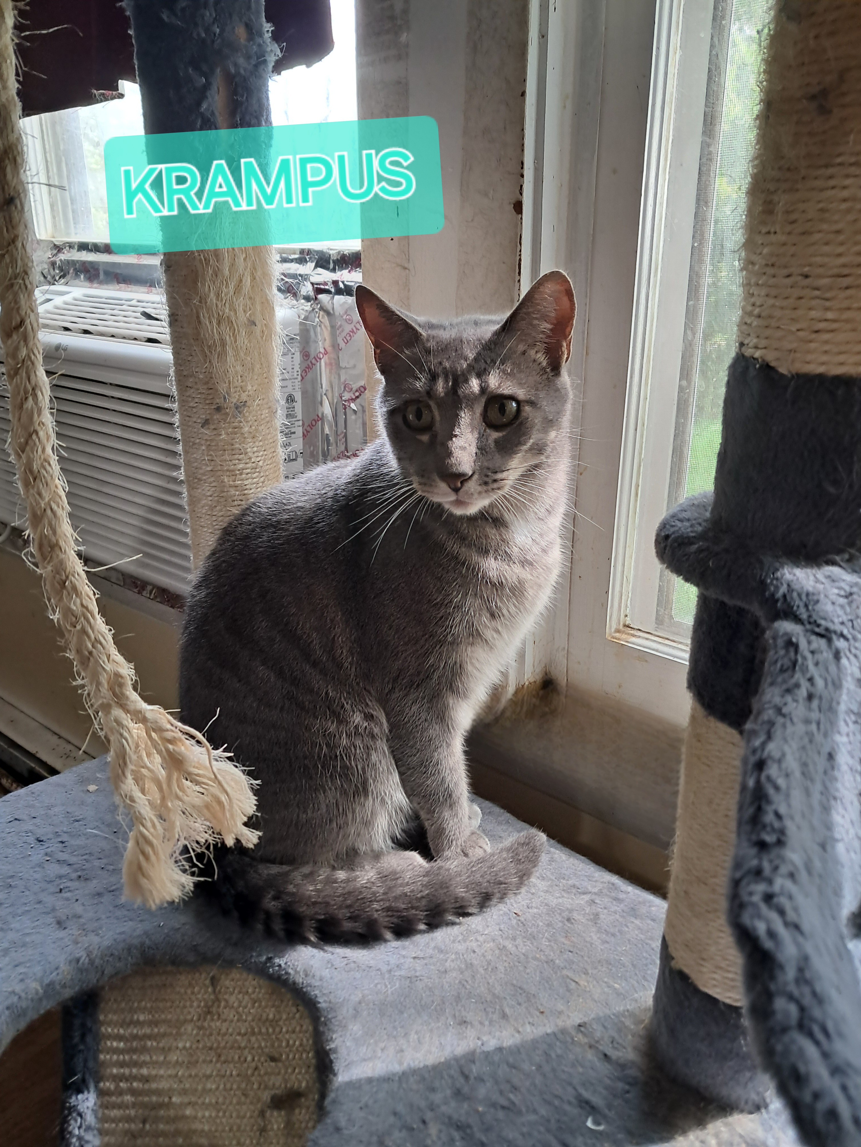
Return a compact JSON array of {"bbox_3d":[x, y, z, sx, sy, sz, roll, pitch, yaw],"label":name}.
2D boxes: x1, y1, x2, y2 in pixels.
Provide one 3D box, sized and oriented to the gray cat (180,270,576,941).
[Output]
[{"bbox_3d":[-0.043,0.013,0.548,0.250,0.375,0.185,4,21,11],"label":"gray cat"}]

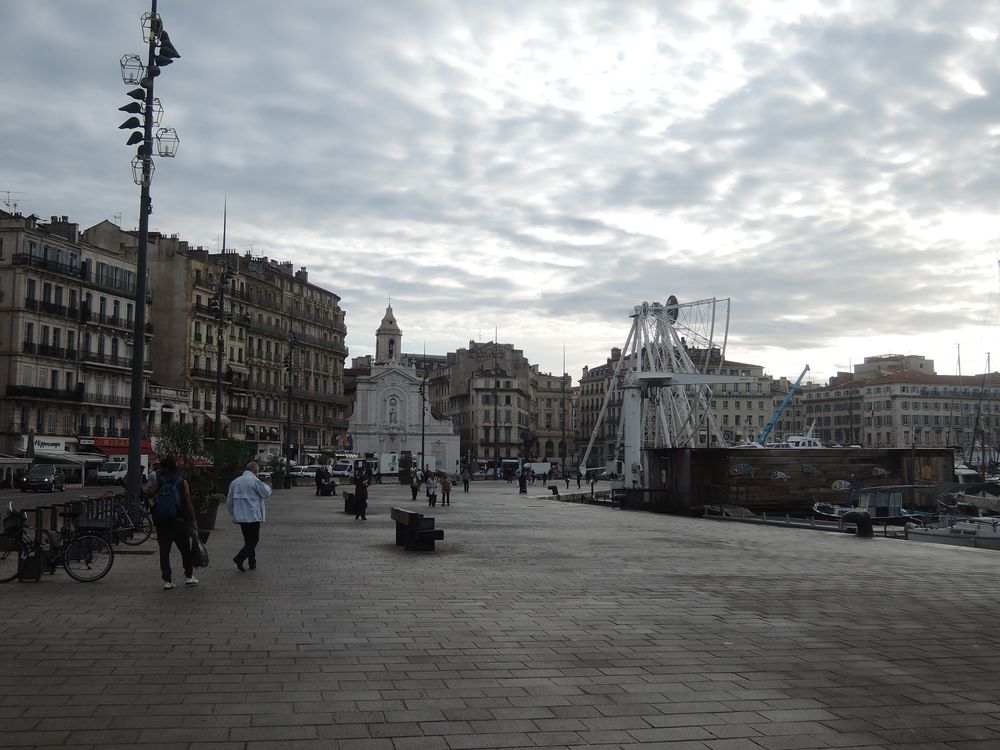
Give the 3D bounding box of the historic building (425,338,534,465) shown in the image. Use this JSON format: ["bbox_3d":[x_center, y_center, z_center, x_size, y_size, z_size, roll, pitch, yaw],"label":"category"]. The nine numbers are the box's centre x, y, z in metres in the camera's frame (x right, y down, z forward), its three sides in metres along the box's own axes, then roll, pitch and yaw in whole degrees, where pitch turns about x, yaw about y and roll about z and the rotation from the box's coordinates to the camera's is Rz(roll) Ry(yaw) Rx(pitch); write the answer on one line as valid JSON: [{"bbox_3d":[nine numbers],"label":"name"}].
[{"bbox_3d":[-4.287,7.806,222.273,24.000,30.000,26.000,0,-5,0],"label":"historic building"}]

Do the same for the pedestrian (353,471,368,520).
[{"bbox_3d":[-4.671,4.019,33.982,0.460,1.660,0.430,-2,-6,20],"label":"pedestrian"}]

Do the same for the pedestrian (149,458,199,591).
[{"bbox_3d":[-4.456,2.005,13.822,0.600,1.780,0.470,0,-5,2],"label":"pedestrian"}]

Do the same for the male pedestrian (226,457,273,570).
[{"bbox_3d":[-3.991,2.247,16.186,0.580,1.740,0.450,-2,-6,25],"label":"male pedestrian"}]

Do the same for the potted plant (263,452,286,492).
[{"bbox_3d":[-19.625,8.311,87.607,1.800,3.200,1.800,0,-5,0],"label":"potted plant"}]

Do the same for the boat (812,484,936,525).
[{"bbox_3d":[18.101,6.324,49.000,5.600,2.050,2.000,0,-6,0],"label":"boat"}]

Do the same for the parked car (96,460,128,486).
[{"bbox_3d":[-35.620,9.227,95.154,2.050,2.500,5.400,-2,-6,16],"label":"parked car"}]

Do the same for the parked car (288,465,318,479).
[{"bbox_3d":[-21.554,10.860,111.472,1.800,1.600,4.300,-2,-6,16],"label":"parked car"}]

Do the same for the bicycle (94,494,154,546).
[{"bbox_3d":[-7.748,2.876,20.252,1.700,1.050,0.550,2,-6,-12],"label":"bicycle"}]

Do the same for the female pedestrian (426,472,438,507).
[{"bbox_3d":[-3.266,5.542,49.080,0.550,1.630,0.420,1,-6,-5],"label":"female pedestrian"}]

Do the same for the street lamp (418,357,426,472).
[{"bbox_3d":[-9.187,4.718,119.095,0.950,16.500,0.950,0,-5,0],"label":"street lamp"}]

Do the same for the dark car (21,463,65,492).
[{"bbox_3d":[-30.695,6.913,68.091,1.880,1.820,4.600,2,-6,-12],"label":"dark car"}]

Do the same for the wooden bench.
[{"bbox_3d":[-1.801,3.262,21.430,0.750,0.760,3.300,2,-6,-12],"label":"wooden bench"}]

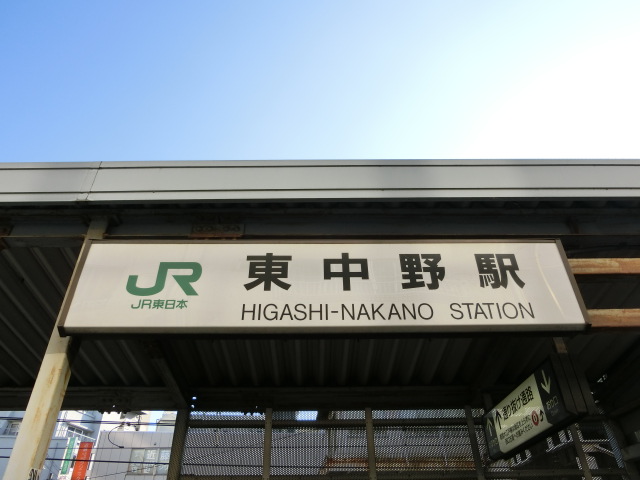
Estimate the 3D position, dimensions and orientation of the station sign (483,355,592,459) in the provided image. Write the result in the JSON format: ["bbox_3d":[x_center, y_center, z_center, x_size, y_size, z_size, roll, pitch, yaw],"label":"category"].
[{"bbox_3d":[1.489,1.262,3.315,0.157,0.356,1.409,0,-35,0],"label":"station sign"}]

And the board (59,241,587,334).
[{"bbox_3d":[0.029,0.233,2.318,2.462,0.496,0.115,0,-35,0],"label":"board"}]

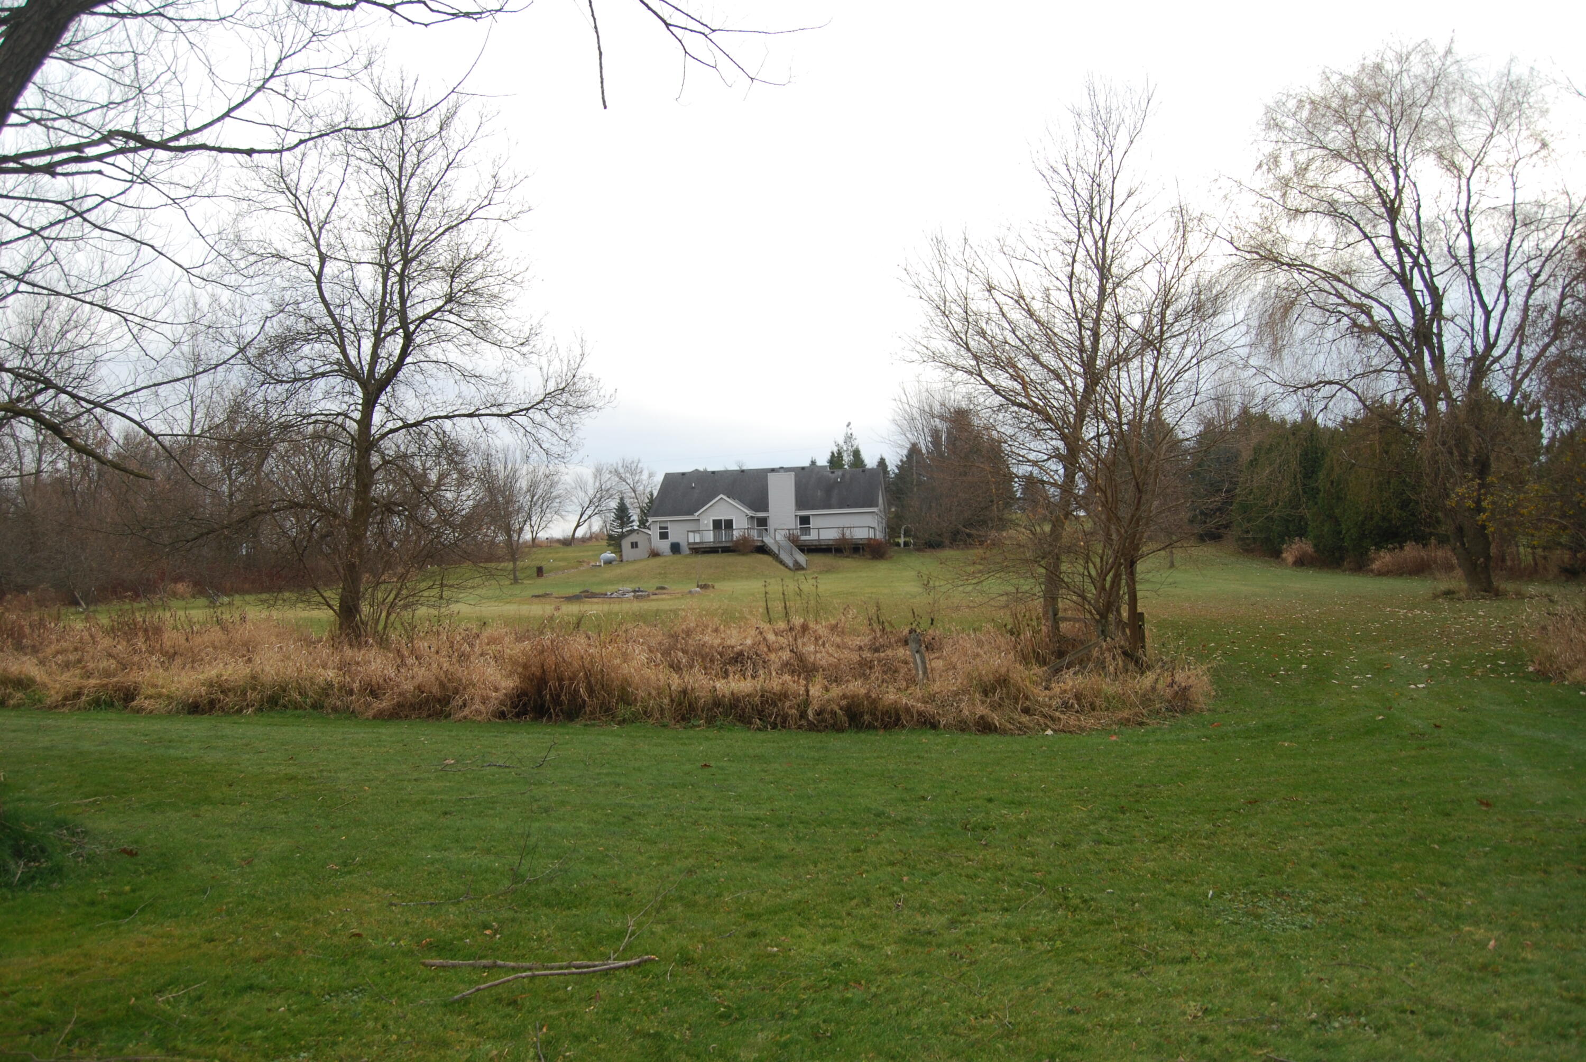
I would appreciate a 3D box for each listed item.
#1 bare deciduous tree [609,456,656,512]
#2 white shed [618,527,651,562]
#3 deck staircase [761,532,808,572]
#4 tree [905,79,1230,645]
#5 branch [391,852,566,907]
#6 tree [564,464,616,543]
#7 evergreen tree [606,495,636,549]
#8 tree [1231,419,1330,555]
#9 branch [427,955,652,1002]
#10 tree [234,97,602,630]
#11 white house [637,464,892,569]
[{"bbox_3d":[-17.381,-3.380,130.000,5.300,9.600,5.200,-1,-2,0],"label":"bare deciduous tree"},{"bbox_3d":[-13.241,1.208,101.000,2.600,2.900,2.900,-2,-2,9],"label":"white shed"},{"bbox_3d":[-0.718,1.579,92.000,1.350,3.100,3.500,0,-3,-38],"label":"deck staircase"},{"bbox_3d":[4.604,-2.677,19.800,5.300,9.600,5.000,-1,-2,0],"label":"tree"},{"bbox_3d":[-1.635,1.825,6.200,1.000,0.170,0.450,0,-2,-23],"label":"branch"},{"bbox_3d":[-21.908,-2.929,128.000,5.600,9.100,5.400,-1,-2,0],"label":"tree"},{"bbox_3d":[-16.111,-0.693,111.000,2.900,5.200,2.900,-1,-2,0],"label":"evergreen tree"},{"bbox_3d":[28.660,-2.548,70.000,5.800,8.100,5.400,-1,-2,0],"label":"tree"},{"bbox_3d":[-0.997,1.795,4.780,0.930,0.090,0.420,-1,-2,-6],"label":"branch"},{"bbox_3d":[-7.843,-3.406,25.000,7.700,11.800,7.200,-1,-2,0],"label":"tree"},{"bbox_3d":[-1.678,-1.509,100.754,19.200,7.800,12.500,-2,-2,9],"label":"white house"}]

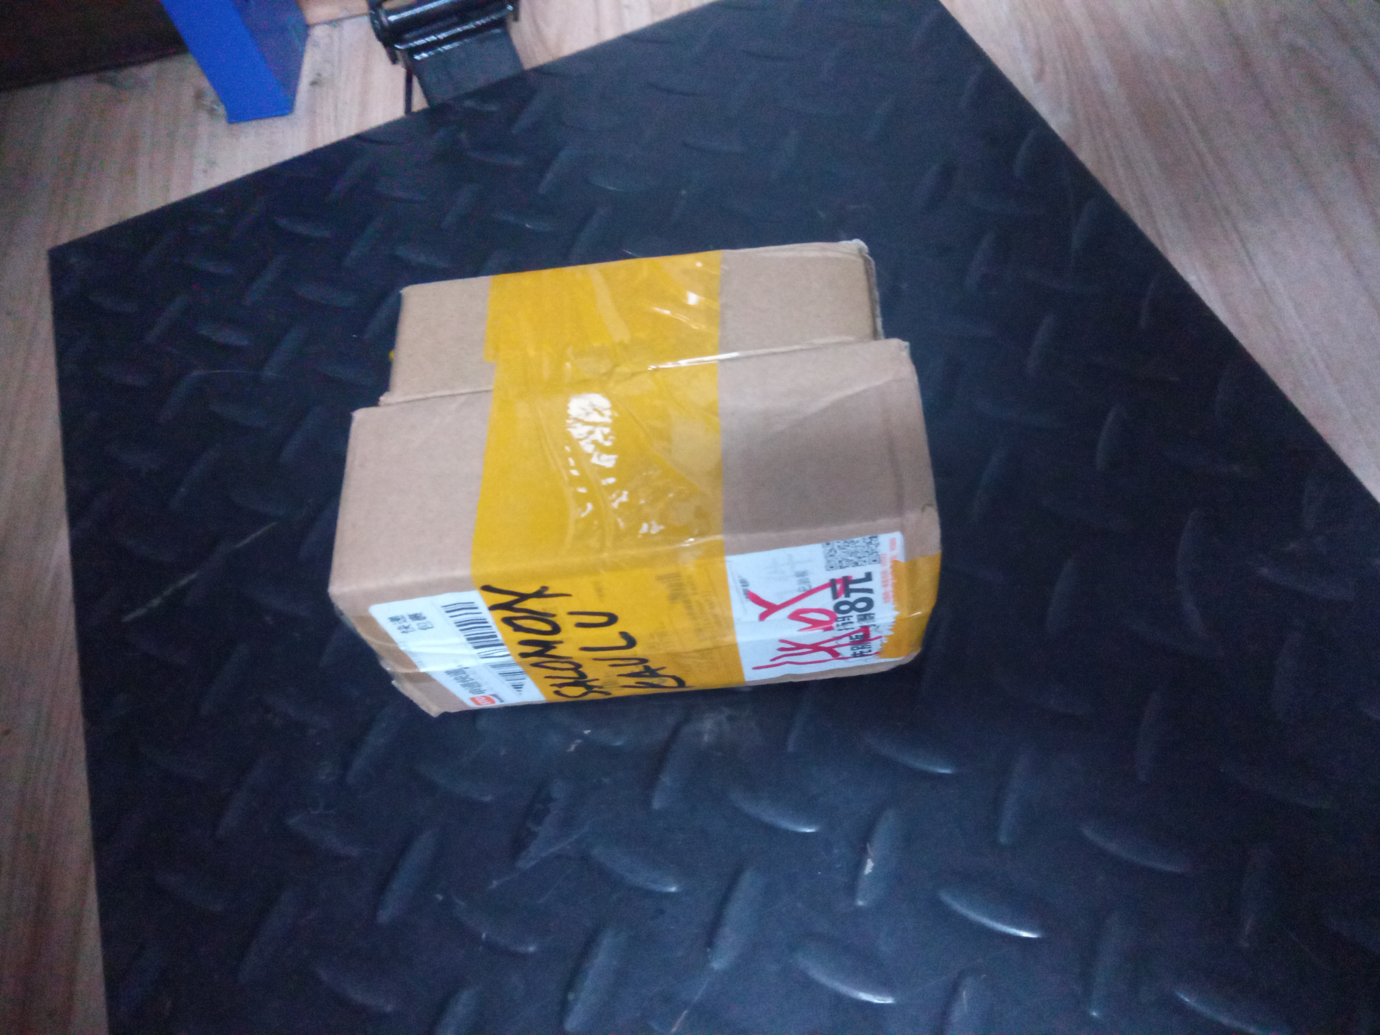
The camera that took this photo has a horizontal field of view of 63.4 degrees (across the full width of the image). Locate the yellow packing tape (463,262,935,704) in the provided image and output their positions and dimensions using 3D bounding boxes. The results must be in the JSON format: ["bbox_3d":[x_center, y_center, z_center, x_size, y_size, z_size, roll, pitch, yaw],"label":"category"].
[{"bbox_3d":[0.004,-0.013,0.334,0.116,0.087,0.098,-6,58,2],"label":"yellow packing tape"}]

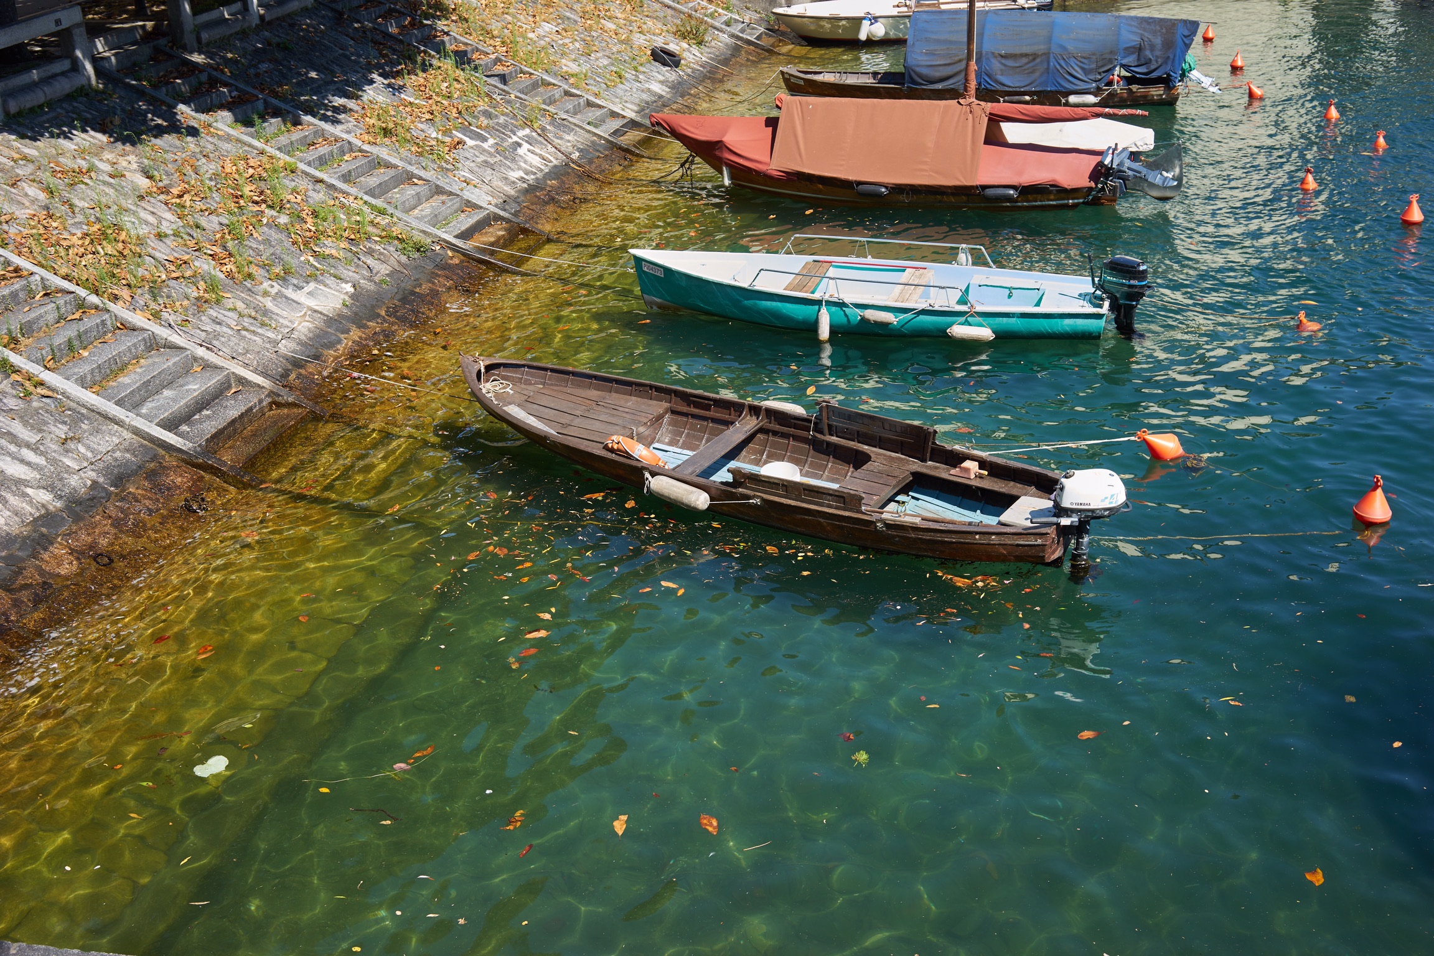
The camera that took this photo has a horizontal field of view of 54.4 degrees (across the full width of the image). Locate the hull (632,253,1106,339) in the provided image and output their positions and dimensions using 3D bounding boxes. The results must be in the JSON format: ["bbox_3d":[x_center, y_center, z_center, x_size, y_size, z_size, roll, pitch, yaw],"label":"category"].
[{"bbox_3d":[1.550,-2.031,14.969,5.037,0.780,1.420,3,28,9],"label":"hull"}]

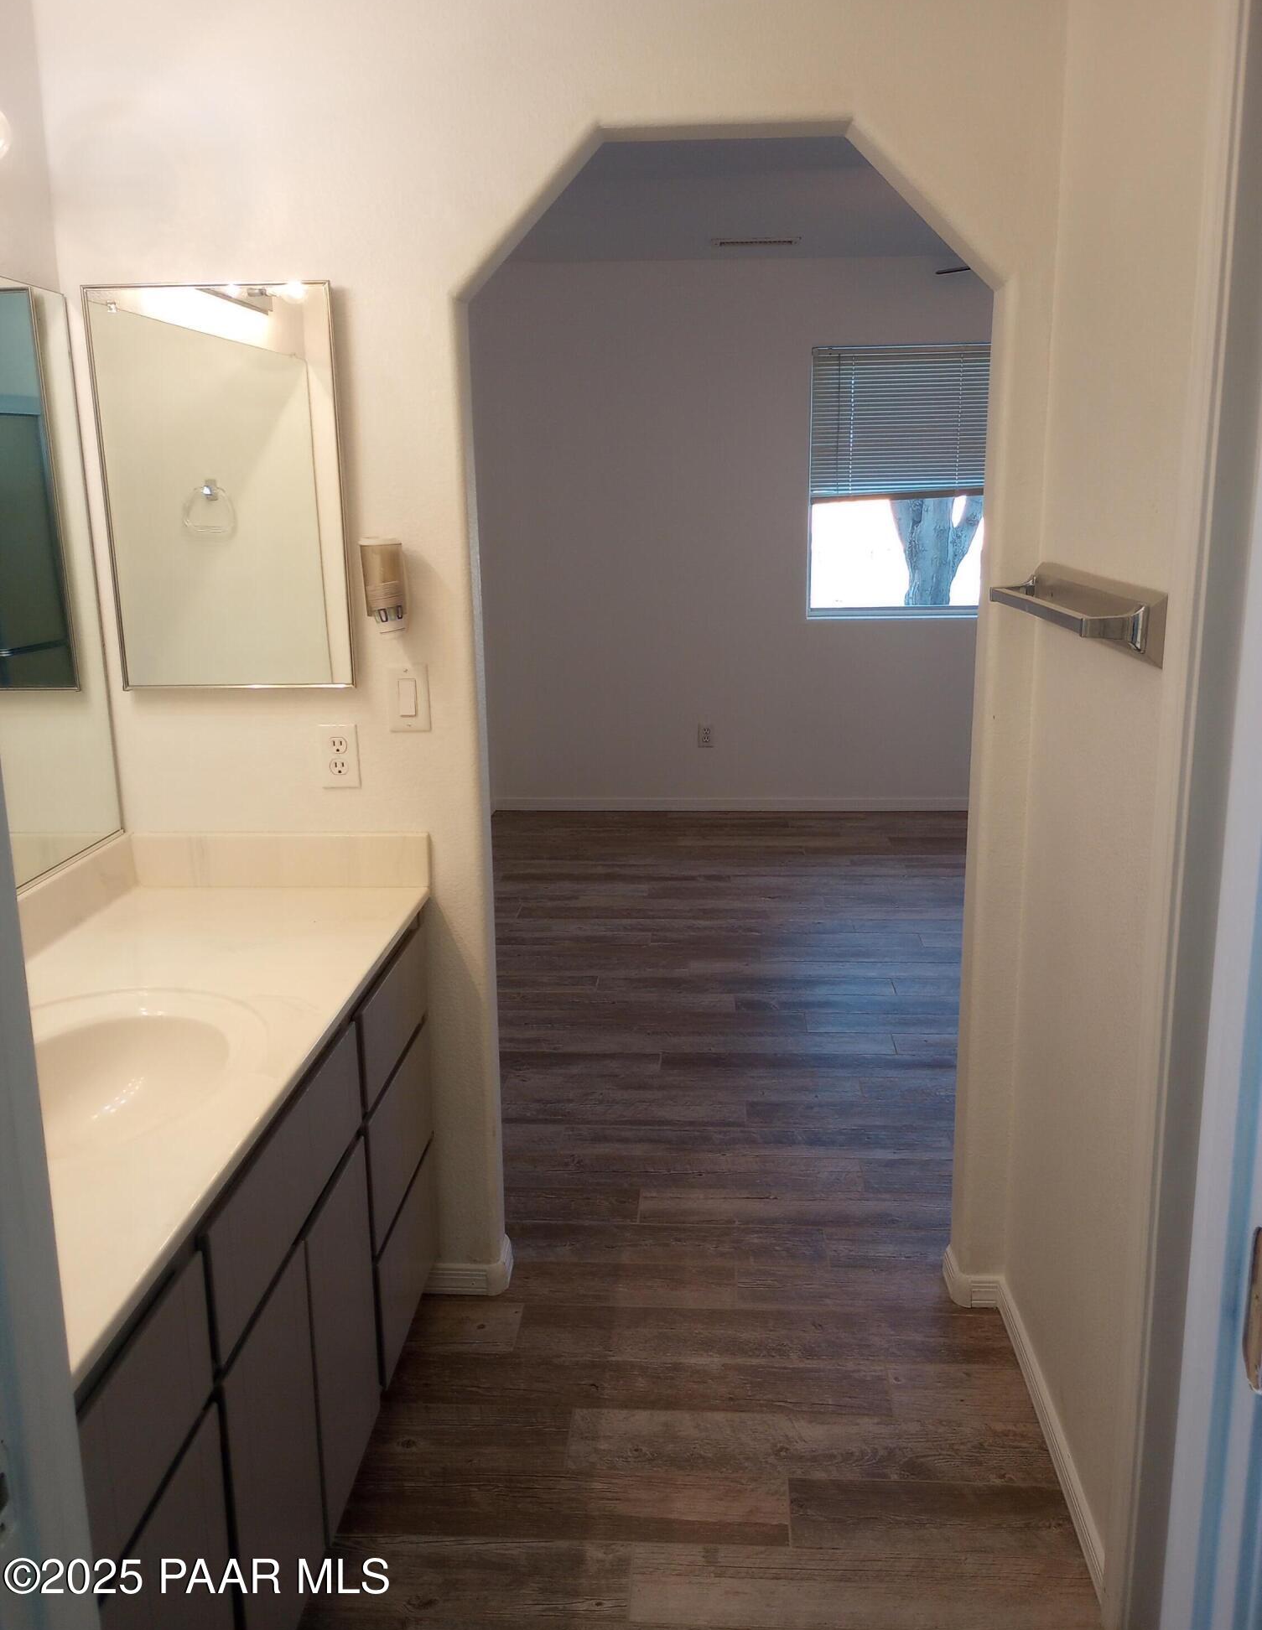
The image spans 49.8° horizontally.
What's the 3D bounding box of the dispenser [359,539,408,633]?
[{"bbox_3d":[-0.413,-0.380,2.265,0.063,0.155,0.082,0,13,4],"label":"dispenser"}]

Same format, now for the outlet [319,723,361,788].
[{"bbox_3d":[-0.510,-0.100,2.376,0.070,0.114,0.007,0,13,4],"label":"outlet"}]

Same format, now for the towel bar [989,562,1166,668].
[{"bbox_3d":[0.601,-0.287,1.895,0.092,0.090,0.623,0,13,4],"label":"towel bar"}]

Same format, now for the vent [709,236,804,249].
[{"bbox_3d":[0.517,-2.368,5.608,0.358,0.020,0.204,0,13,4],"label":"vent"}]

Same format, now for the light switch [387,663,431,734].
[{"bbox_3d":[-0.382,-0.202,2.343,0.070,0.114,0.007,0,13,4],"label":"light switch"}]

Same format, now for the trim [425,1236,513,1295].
[{"bbox_3d":[-0.320,0.870,2.651,0.176,0.064,0.137,0,13,4],"label":"trim"}]

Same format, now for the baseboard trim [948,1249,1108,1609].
[{"bbox_3d":[0.625,0.949,2.244,0.102,0.064,0.836,0,13,4],"label":"baseboard trim"}]

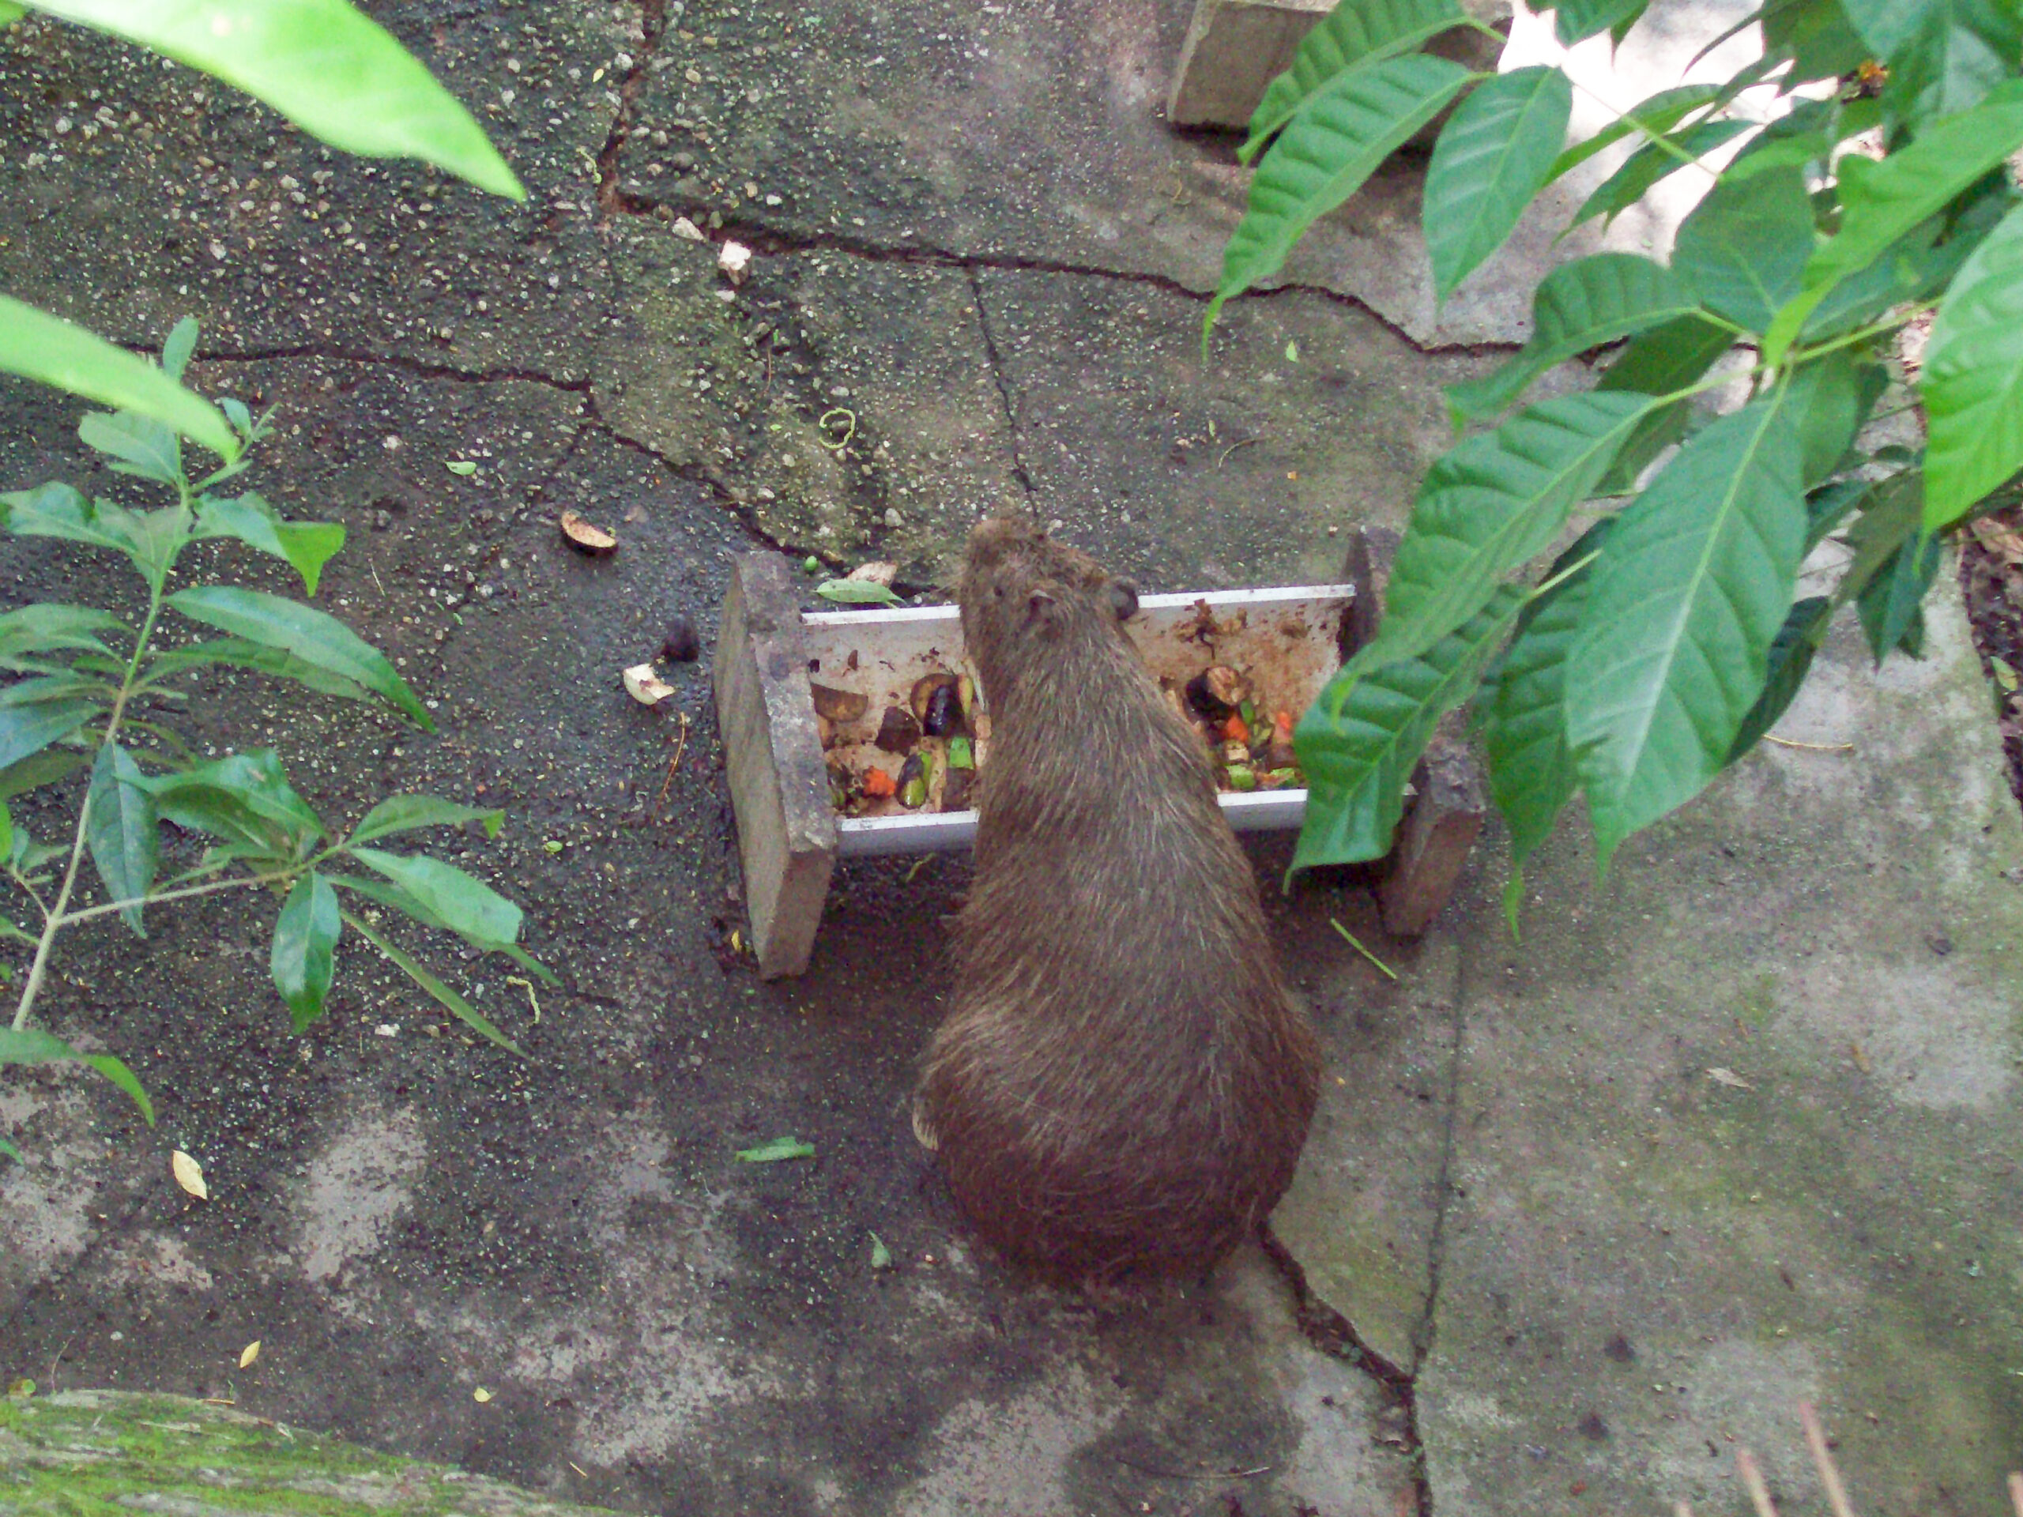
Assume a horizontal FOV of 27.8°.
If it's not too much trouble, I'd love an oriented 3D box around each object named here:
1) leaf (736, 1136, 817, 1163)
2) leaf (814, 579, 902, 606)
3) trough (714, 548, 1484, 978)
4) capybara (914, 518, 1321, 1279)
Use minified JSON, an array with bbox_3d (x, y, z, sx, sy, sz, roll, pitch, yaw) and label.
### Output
[{"bbox_3d":[-0.256,0.430,4.471,0.090,0.013,0.023,-6,58,-15],"label":"leaf"},{"bbox_3d":[-0.186,-0.201,4.916,0.108,0.011,0.028,9,55,-5],"label":"leaf"},{"bbox_3d":[0.087,-0.012,4.693,0.786,0.257,0.400,-3,57,-14],"label":"trough"},{"bbox_3d":[0.088,0.119,4.489,0.434,0.482,0.869,-3,57,-13],"label":"capybara"}]

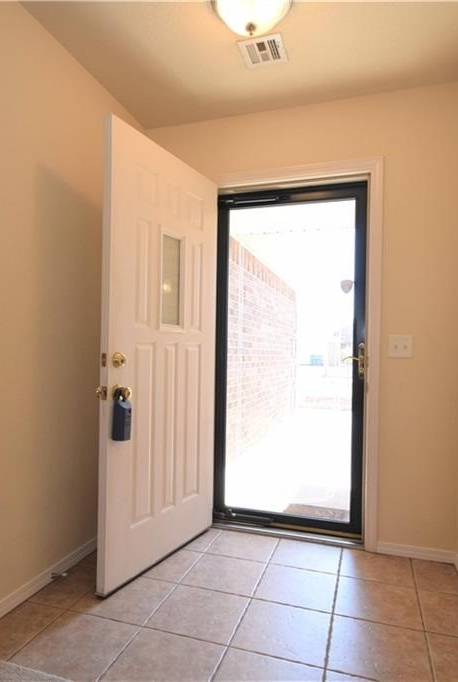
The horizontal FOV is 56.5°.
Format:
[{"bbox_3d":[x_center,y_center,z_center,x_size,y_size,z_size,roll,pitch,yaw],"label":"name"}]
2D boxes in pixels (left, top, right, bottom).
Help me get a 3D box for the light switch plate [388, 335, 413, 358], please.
[{"bbox_3d":[0.912,0.030,2.262,0.116,0.114,0.008,0,-1,18],"label":"light switch plate"}]

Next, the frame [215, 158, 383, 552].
[{"bbox_3d":[0.327,0.064,2.502,1.060,2.112,0.130,0,-1,18],"label":"frame"}]

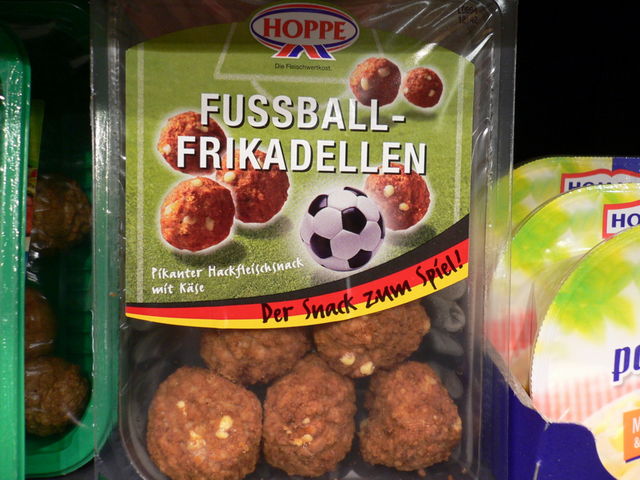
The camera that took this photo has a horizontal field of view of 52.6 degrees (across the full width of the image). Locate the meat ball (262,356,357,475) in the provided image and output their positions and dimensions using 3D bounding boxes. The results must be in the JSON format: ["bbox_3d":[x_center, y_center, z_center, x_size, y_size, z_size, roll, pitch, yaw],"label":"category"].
[{"bbox_3d":[-0.004,0.069,0.255,0.037,0.046,0.040,0,6,0],"label":"meat ball"}]

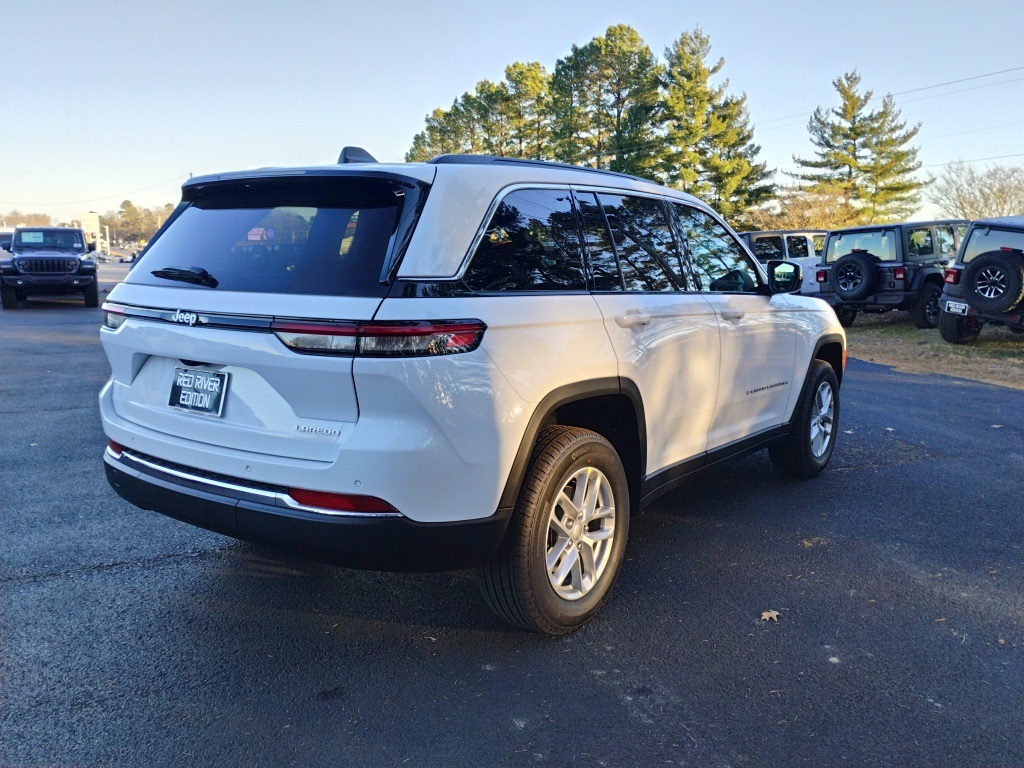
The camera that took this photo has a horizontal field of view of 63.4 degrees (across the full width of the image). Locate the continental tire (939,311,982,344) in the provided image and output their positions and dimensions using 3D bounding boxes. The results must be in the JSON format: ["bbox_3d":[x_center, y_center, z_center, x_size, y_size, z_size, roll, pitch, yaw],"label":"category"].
[{"bbox_3d":[6.920,-1.037,12.730,0.830,0.830,0.280,-6,11,-38],"label":"continental tire"}]

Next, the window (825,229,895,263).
[{"bbox_3d":[6.103,-2.392,14.442,0.070,0.520,1.280,5,4,-36],"label":"window"}]

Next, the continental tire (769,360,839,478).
[{"bbox_3d":[1.927,0.216,5.473,0.270,0.775,0.775,7,10,36],"label":"continental tire"}]

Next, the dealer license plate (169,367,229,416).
[{"bbox_3d":[-1.062,0.023,2.794,0.310,0.155,0.020,7,-2,36],"label":"dealer license plate"}]

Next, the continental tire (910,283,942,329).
[{"bbox_3d":[7.039,-1.332,14.050,0.800,0.790,0.250,-6,10,-37],"label":"continental tire"}]

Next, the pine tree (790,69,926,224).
[{"bbox_3d":[14.859,-8.818,36.114,5.299,9.301,4.769,3,9,22],"label":"pine tree"}]

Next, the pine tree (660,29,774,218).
[{"bbox_3d":[9.424,-10.501,38.909,5.130,11.806,4.617,2,8,13],"label":"pine tree"}]

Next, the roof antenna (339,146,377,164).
[{"bbox_3d":[-0.596,-0.895,3.277,0.065,0.075,0.175,7,10,36],"label":"roof antenna"}]

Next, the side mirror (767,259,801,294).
[{"bbox_3d":[1.490,-0.588,4.540,0.200,0.180,0.130,6,10,37],"label":"side mirror"}]

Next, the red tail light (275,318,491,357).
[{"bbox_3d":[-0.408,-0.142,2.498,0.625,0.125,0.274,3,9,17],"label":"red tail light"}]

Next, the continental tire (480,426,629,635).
[{"bbox_3d":[0.171,0.547,3.184,0.262,0.770,0.775,6,10,37],"label":"continental tire"}]

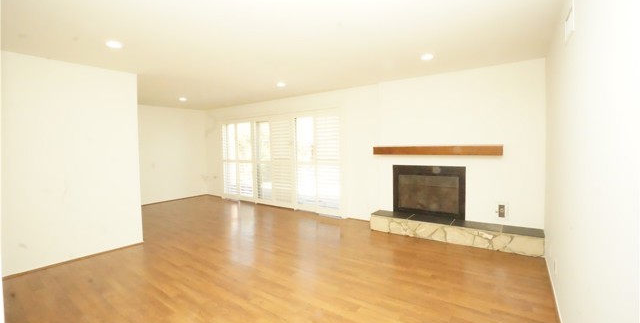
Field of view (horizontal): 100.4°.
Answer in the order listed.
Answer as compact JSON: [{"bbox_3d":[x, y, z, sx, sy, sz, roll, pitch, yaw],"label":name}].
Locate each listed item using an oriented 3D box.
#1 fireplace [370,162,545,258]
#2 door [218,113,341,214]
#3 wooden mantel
[{"bbox_3d":[1.856,0.605,3.905,2.181,1.034,0.420,1,3,35],"label":"fireplace"},{"bbox_3d":[-1.095,-0.003,6.238,3.728,2.099,0.130,1,3,35],"label":"door"},{"bbox_3d":[1.719,-0.160,4.097,1.813,0.133,0.200,1,3,35],"label":"wooden mantel"}]

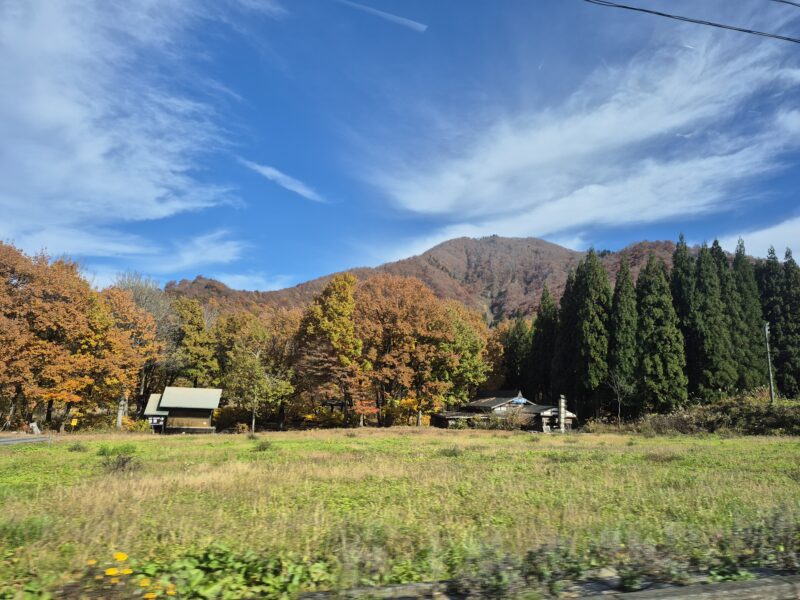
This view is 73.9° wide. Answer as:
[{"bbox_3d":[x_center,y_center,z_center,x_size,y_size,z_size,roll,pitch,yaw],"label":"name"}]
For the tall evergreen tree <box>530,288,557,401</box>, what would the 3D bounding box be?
[{"bbox_3d":[22.137,7.796,80.007,5.200,20.760,5.200,-2,-11,15],"label":"tall evergreen tree"}]

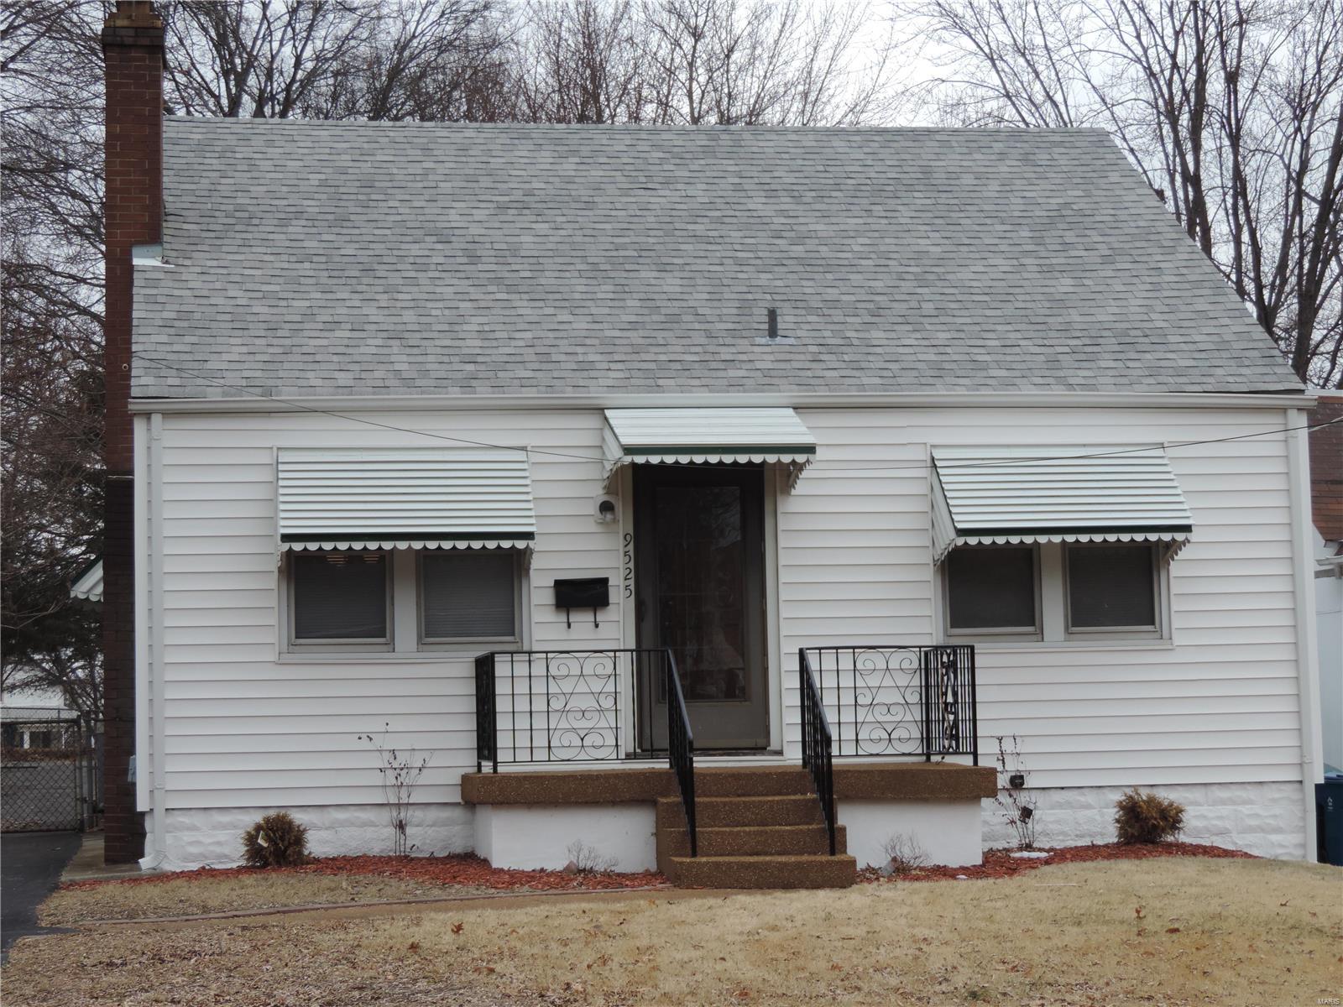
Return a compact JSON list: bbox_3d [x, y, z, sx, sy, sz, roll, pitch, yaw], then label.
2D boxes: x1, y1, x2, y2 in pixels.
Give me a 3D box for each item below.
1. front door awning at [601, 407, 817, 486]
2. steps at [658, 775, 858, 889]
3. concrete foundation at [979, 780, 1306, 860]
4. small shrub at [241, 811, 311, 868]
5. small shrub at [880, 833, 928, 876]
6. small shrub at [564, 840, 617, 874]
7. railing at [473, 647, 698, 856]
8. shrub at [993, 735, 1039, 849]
[{"bbox_3d":[0.262,-0.422,20.187,1.354,0.588,0.864,-1,-5,-9],"label":"front door awning"},{"bbox_3d":[0.530,2.086,18.687,1.151,0.734,0.874,-1,-5,-9],"label":"steps"},{"bbox_3d":[3.386,2.318,20.968,2.502,0.568,0.221,-1,-5,-9],"label":"concrete foundation"},{"bbox_3d":[-2.665,2.265,19.605,0.469,0.379,0.460,-1,-5,-9],"label":"small shrub"},{"bbox_3d":[1.523,2.295,19.027,0.316,0.272,0.300,-1,-5,-9],"label":"small shrub"},{"bbox_3d":[-0.520,2.276,18.735,0.347,0.221,0.300,-1,-5,-9],"label":"small shrub"},{"bbox_3d":[-0.606,1.653,19.282,1.236,1.352,1.909,-1,-5,-9],"label":"railing"},{"bbox_3d":[2.430,2.033,20.511,0.335,0.802,0.300,-1,-5,-9],"label":"shrub"}]

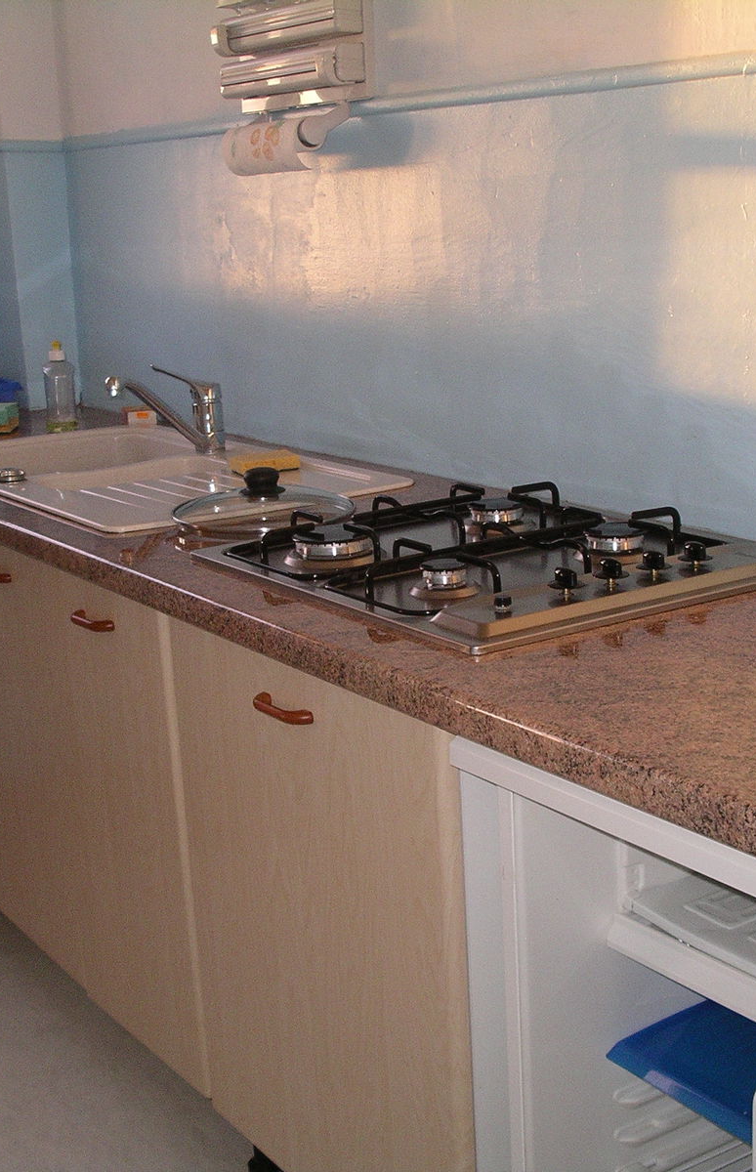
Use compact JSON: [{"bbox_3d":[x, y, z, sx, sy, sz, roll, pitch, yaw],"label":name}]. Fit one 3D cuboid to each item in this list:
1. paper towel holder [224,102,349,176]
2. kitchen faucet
[{"bbox_3d":[-0.145,-0.718,2.693,0.120,0.101,0.240,-11,16,-31],"label":"paper towel holder"},{"bbox_3d":[-0.364,-0.302,2.889,0.210,0.160,0.050,-11,16,-31],"label":"kitchen faucet"}]

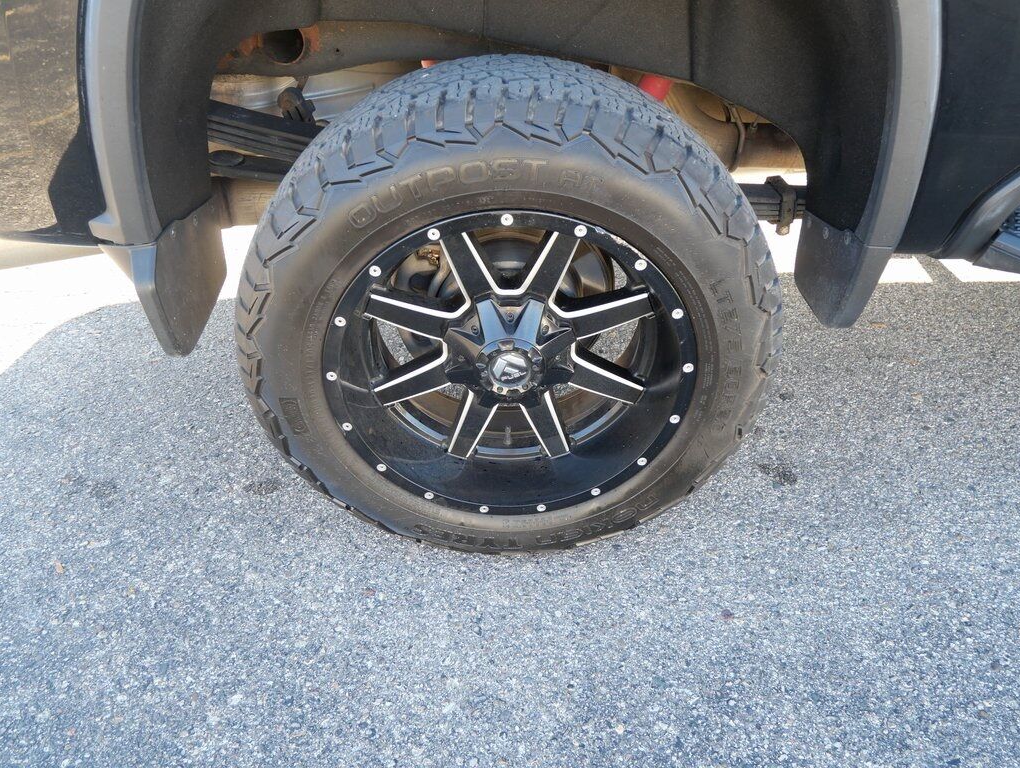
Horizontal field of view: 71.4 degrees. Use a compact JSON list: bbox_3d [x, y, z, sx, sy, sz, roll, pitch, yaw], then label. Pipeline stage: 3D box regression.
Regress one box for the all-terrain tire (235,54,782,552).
[{"bbox_3d":[-0.001,-0.082,1.167,0.835,0.825,0.282,0,36,-1],"label":"all-terrain tire"}]

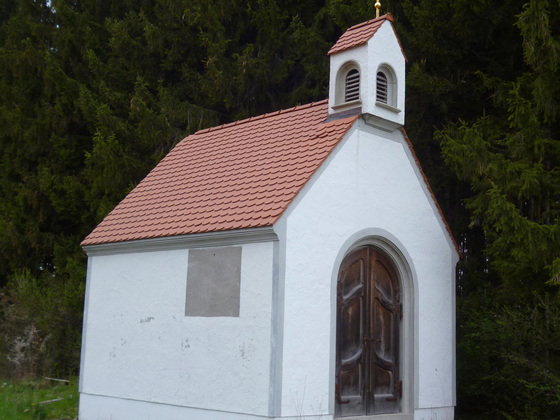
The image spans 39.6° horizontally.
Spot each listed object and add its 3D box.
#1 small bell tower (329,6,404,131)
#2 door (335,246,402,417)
[{"bbox_3d":[1.395,-2.169,12.340,1.039,1.852,0.827,11,-13,-44],"label":"small bell tower"},{"bbox_3d":[1.321,1.800,11.633,1.527,2.470,0.098,11,-13,-44],"label":"door"}]

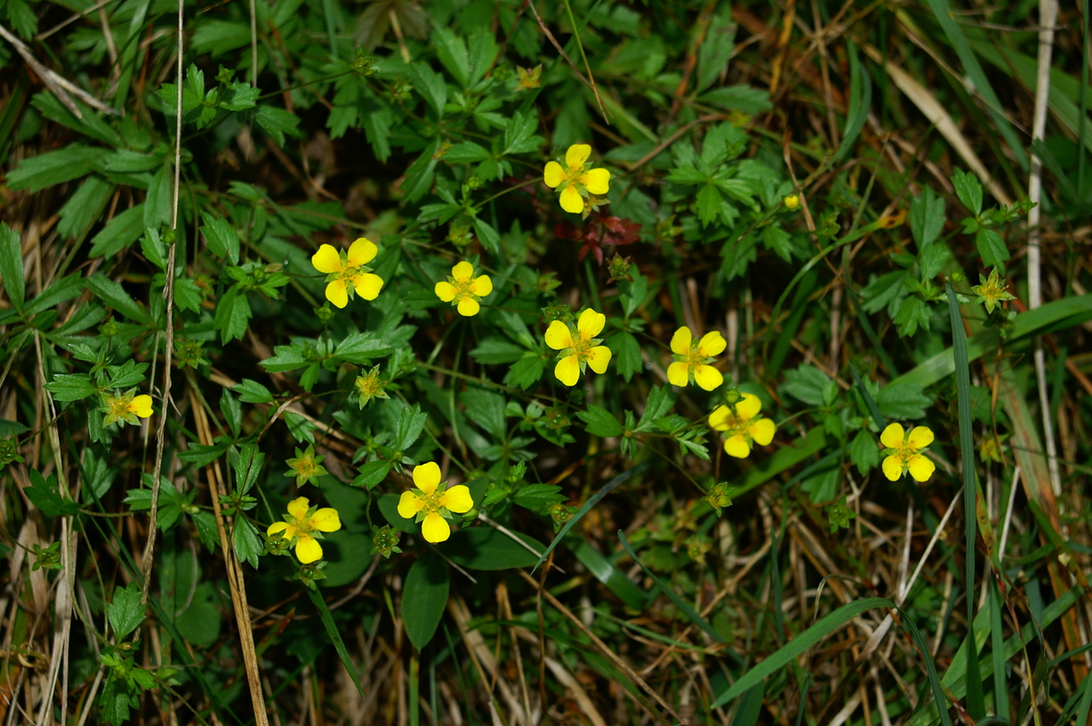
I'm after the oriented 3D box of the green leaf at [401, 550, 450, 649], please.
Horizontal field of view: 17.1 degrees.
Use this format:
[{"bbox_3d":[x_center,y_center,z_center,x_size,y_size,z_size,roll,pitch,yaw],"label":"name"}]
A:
[{"bbox_3d":[-0.019,0.038,0.579,0.007,0.004,0.017,7,70,3],"label":"green leaf"}]

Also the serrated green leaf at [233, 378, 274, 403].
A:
[{"bbox_3d":[-0.041,0.004,0.512,0.006,0.002,0.003,24,67,11],"label":"serrated green leaf"}]

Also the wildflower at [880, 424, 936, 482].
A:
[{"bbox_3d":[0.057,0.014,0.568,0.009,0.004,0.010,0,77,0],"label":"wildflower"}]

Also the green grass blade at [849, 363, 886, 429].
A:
[{"bbox_3d":[0.046,0.005,0.516,0.001,0.002,0.011,-25,68,-11],"label":"green grass blade"}]

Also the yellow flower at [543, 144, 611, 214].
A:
[{"bbox_3d":[0.005,-0.029,0.568,0.011,0.004,0.011,0,76,0],"label":"yellow flower"}]

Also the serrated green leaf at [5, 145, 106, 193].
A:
[{"bbox_3d":[-0.078,-0.031,0.580,0.016,0.003,0.006,-15,67,-6],"label":"serrated green leaf"}]

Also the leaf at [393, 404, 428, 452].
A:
[{"bbox_3d":[-0.019,0.009,0.508,0.004,0.002,0.008,21,67,9],"label":"leaf"}]

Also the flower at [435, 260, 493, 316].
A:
[{"bbox_3d":[-0.013,-0.011,0.557,0.009,0.004,0.009,0,76,0],"label":"flower"}]

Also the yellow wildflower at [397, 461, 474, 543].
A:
[{"bbox_3d":[-0.015,0.019,0.498,0.010,0.004,0.012,0,76,0],"label":"yellow wildflower"}]

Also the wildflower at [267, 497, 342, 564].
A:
[{"bbox_3d":[-0.037,0.026,0.561,0.011,0.004,0.011,0,72,0],"label":"wildflower"}]

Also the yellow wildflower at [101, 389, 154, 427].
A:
[{"bbox_3d":[-0.064,0.007,0.553,0.008,0.004,0.006,0,76,0],"label":"yellow wildflower"}]

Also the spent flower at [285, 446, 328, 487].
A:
[{"bbox_3d":[-0.033,0.014,0.506,0.006,0.003,0.006,0,75,0],"label":"spent flower"}]

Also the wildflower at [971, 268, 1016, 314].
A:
[{"bbox_3d":[0.071,-0.011,0.574,0.007,0.004,0.007,0,77,0],"label":"wildflower"}]

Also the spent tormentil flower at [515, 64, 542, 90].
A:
[{"bbox_3d":[-0.003,-0.046,0.580,0.004,0.003,0.004,0,76,0],"label":"spent tormentil flower"}]

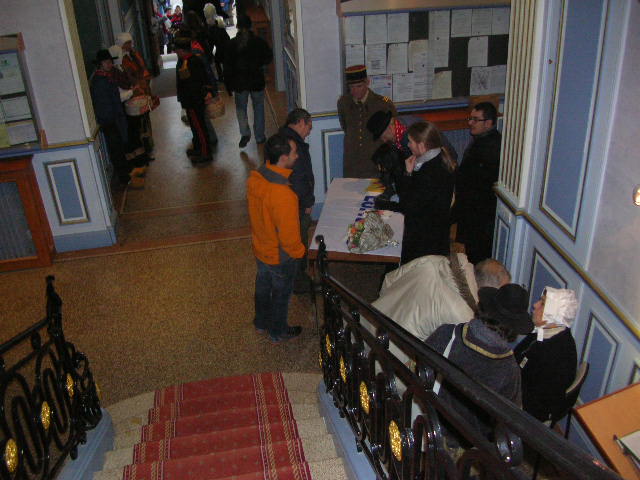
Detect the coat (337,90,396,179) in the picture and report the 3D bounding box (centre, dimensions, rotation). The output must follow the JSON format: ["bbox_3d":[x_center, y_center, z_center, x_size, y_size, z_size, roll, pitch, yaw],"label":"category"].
[{"bbox_3d":[0.464,-0.981,6.412,0.560,1.020,0.360,5,30,14],"label":"coat"}]

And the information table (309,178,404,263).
[{"bbox_3d":[0.393,0.080,5.800,0.720,0.750,1.410,2,29,9],"label":"information table"}]

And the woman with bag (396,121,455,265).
[{"bbox_3d":[0.859,-0.188,5.325,0.520,1.630,0.500,2,29,9],"label":"woman with bag"}]

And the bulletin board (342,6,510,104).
[{"bbox_3d":[1.088,-1.822,6.436,1.750,0.920,0.050,-7,29,-6],"label":"bulletin board"}]

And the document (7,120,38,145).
[{"bbox_3d":[-2.842,-1.005,6.179,0.255,0.175,0.010,-7,29,-6],"label":"document"}]

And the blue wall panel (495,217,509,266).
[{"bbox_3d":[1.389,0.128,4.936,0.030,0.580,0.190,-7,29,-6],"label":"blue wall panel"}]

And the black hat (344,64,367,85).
[{"bbox_3d":[0.330,-1.558,6.073,0.200,0.130,0.240,8,41,20],"label":"black hat"}]

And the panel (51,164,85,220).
[{"bbox_3d":[-2.543,-0.483,6.518,0.240,0.590,0.030,-7,29,-6],"label":"panel"}]

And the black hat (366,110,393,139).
[{"bbox_3d":[0.522,-1.003,5.661,0.140,0.280,0.250,29,30,-7],"label":"black hat"}]

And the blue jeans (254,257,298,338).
[{"bbox_3d":[-0.372,0.379,5.168,0.330,0.860,0.370,-15,31,-20],"label":"blue jeans"}]

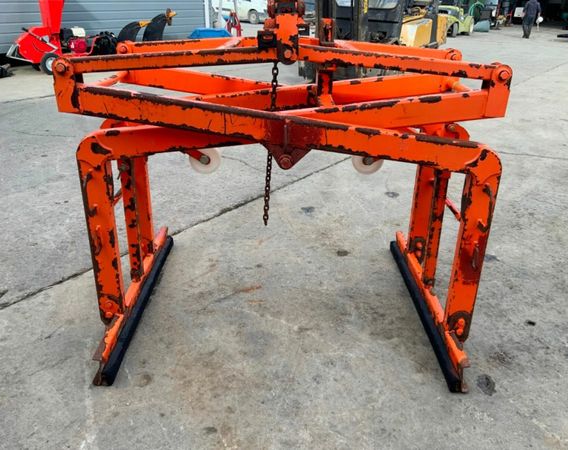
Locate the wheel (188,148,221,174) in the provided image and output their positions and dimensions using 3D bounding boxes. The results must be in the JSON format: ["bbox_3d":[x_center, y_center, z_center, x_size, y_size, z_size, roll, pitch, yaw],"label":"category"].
[{"bbox_3d":[-0.376,-0.319,2.400,0.150,0.150,0.050,0,25,0],"label":"wheel"}]

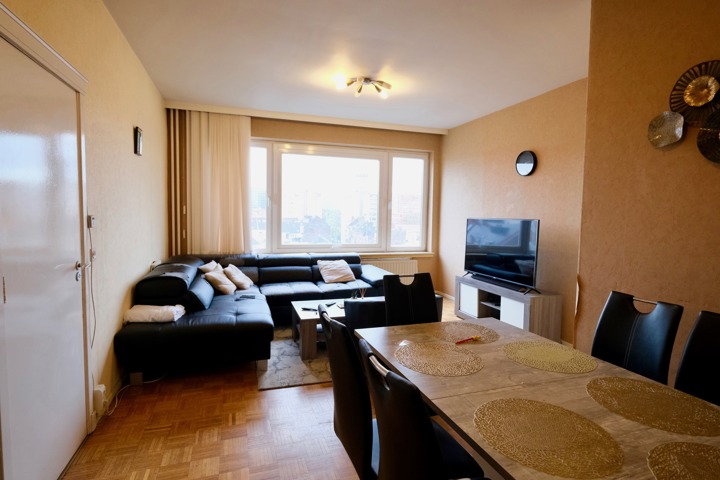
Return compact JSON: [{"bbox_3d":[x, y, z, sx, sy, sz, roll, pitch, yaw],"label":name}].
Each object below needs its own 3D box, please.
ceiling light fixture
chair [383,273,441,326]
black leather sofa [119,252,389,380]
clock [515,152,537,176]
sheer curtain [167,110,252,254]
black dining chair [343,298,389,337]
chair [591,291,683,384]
[{"bbox_3d":[0.066,-1.628,3.785,0.470,0.140,0.470,1,3,0],"label":"ceiling light fixture"},{"bbox_3d":[0.395,0.732,2.143,0.440,0.980,0.550,0,4,-18],"label":"chair"},{"bbox_3d":[-0.767,0.664,4.138,2.900,0.860,2.070,0,4,-18],"label":"black leather sofa"},{"bbox_3d":[2.040,-0.936,4.436,0.050,0.310,0.310,0,4,-18],"label":"clock"},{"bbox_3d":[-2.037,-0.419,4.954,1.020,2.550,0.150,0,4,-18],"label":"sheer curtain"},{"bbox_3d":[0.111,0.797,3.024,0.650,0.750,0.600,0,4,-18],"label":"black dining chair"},{"bbox_3d":[1.129,0.769,1.683,0.550,0.980,0.440,0,4,-18],"label":"chair"}]

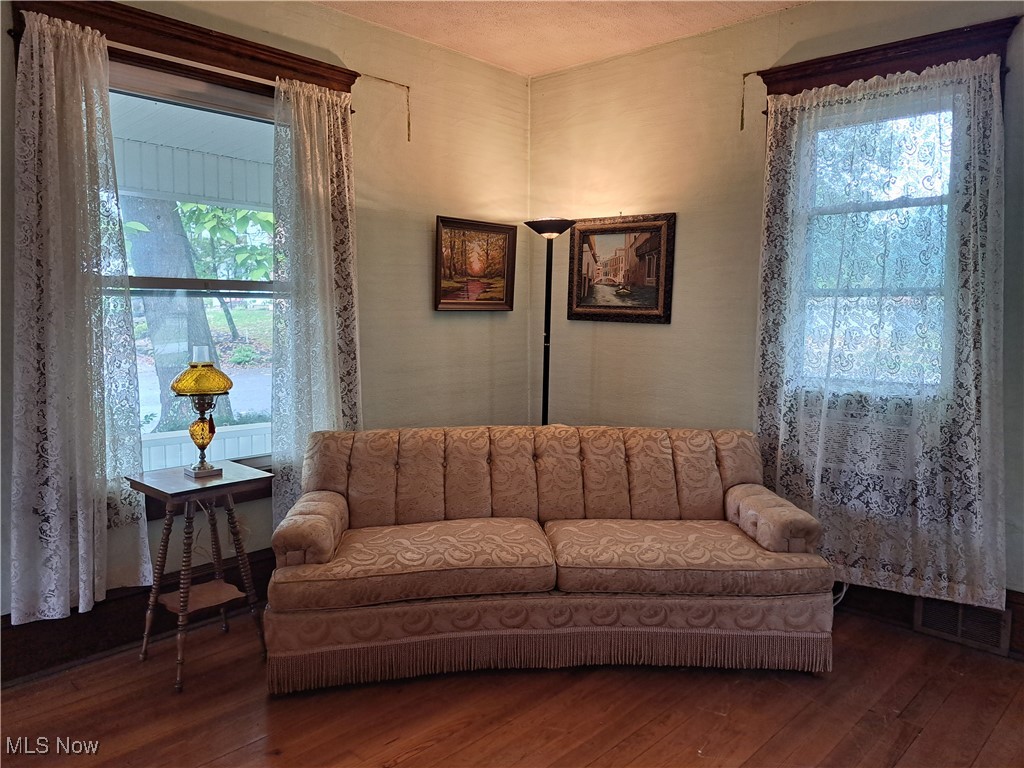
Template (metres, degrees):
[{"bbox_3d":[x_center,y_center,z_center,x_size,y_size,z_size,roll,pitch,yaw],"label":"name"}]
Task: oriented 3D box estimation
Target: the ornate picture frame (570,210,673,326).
[{"bbox_3d":[0.597,-0.635,3.962,0.698,0.575,0.050,7,9,42],"label":"ornate picture frame"}]

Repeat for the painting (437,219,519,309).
[{"bbox_3d":[-0.202,-0.673,4.074,0.040,0.505,0.630,7,9,42],"label":"painting"}]

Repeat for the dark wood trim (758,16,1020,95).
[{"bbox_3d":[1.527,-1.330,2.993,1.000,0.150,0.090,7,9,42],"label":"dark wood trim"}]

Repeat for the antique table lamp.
[{"bbox_3d":[-1.197,0.099,2.746,0.242,0.493,0.242,7,9,42],"label":"antique table lamp"}]

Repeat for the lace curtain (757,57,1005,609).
[{"bbox_3d":[1.552,-0.197,3.036,1.070,2.180,0.120,7,9,42],"label":"lace curtain"}]

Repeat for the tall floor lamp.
[{"bbox_3d":[0.183,0.046,3.825,0.272,1.829,0.272,0,7,-5],"label":"tall floor lamp"}]

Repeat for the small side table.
[{"bbox_3d":[-1.195,0.712,2.753,0.370,0.727,0.385,7,9,42],"label":"small side table"}]

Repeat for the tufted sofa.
[{"bbox_3d":[0.153,0.655,3.039,2.150,0.800,0.970,0,7,-5],"label":"tufted sofa"}]

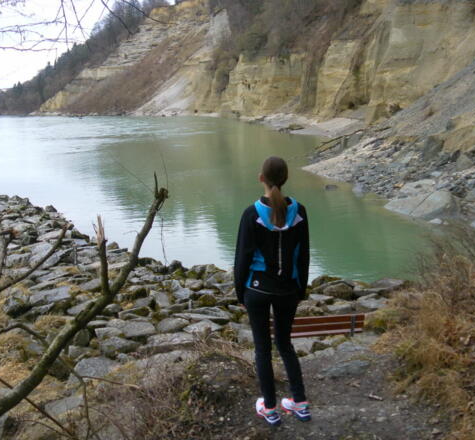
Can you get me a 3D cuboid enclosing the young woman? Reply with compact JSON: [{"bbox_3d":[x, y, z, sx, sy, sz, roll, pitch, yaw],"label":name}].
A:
[{"bbox_3d":[0.215,0.452,3.654,0.460,1.670,0.300,-3,11,-17],"label":"young woman"}]

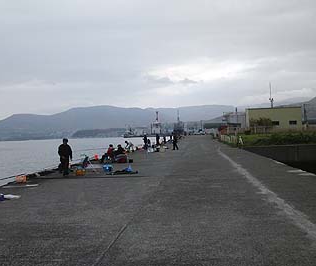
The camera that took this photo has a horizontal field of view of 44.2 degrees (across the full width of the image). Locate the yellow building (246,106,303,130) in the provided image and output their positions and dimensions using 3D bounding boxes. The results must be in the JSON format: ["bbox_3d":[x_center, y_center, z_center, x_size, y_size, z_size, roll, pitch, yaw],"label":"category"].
[{"bbox_3d":[27.205,-3.052,92.000,12.300,5.800,10.000,-1,0,9],"label":"yellow building"}]

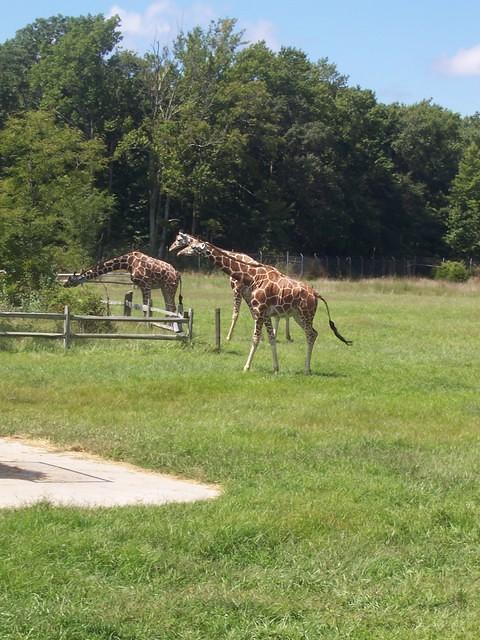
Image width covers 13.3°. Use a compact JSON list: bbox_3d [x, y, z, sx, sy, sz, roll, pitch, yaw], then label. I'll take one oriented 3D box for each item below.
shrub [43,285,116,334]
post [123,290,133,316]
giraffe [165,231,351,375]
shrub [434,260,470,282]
[{"bbox_3d":[-4.458,-0.306,57.000,1.950,1.400,1.700,0,2,0],"label":"shrub"},{"bbox_3d":[-3.508,-0.468,64.000,0.230,0.950,0.220,0,2,0],"label":"post"},{"bbox_3d":[0.469,-0.280,41.000,3.500,2.750,0.700,0,2,9],"label":"giraffe"},{"bbox_3d":[16.568,-3.742,160.000,2.800,1.850,2.500,0,2,0],"label":"shrub"}]

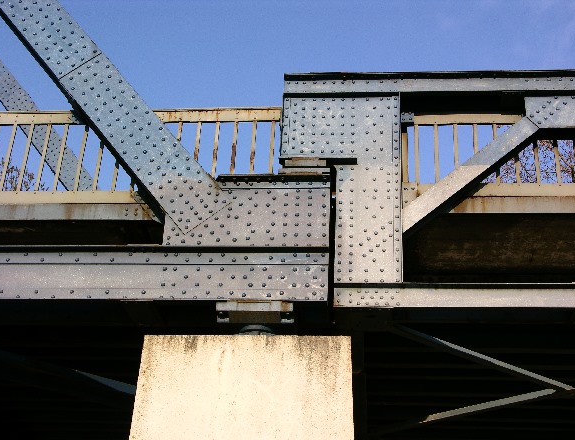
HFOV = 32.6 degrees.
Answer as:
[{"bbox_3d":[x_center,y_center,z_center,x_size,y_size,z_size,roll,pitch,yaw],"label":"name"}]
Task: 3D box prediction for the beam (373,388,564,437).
[{"bbox_3d":[1.909,2.062,10.638,2.447,0.090,0.090,-23,-38,38],"label":"beam"}]

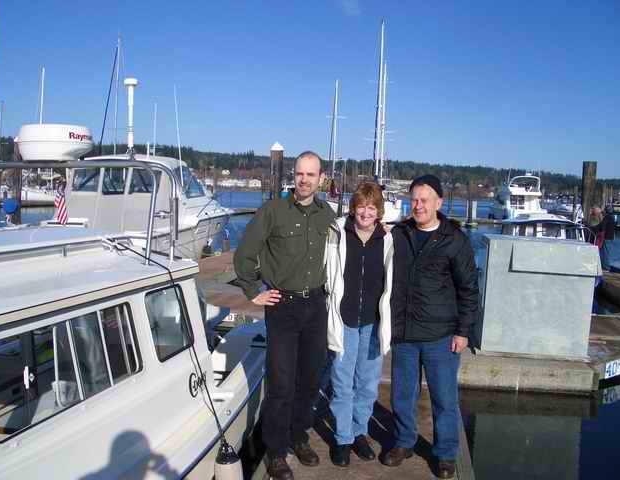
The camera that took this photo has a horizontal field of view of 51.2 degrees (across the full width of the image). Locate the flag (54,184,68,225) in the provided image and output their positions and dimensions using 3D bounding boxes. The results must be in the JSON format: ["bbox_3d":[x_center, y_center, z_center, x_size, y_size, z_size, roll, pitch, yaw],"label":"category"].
[{"bbox_3d":[-4.339,-0.620,11.300,0.270,0.700,0.150,2,4,0],"label":"flag"}]

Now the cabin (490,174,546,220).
[{"bbox_3d":[12.626,-2.561,39.000,3.000,2.700,2.400,-2,6,-40],"label":"cabin"}]

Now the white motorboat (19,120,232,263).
[{"bbox_3d":[-3.555,-0.467,14.700,2.600,3.000,7.200,4,5,22],"label":"white motorboat"}]

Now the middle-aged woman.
[{"bbox_3d":[0.293,0.490,3.830,0.470,1.650,0.330,2,4,2],"label":"middle-aged woman"}]

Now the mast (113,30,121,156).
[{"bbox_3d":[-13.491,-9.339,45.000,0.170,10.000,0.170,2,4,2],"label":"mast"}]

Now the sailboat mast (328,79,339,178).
[{"bbox_3d":[1.707,-7.482,47.000,0.160,8.300,0.160,2,4,2],"label":"sailboat mast"}]

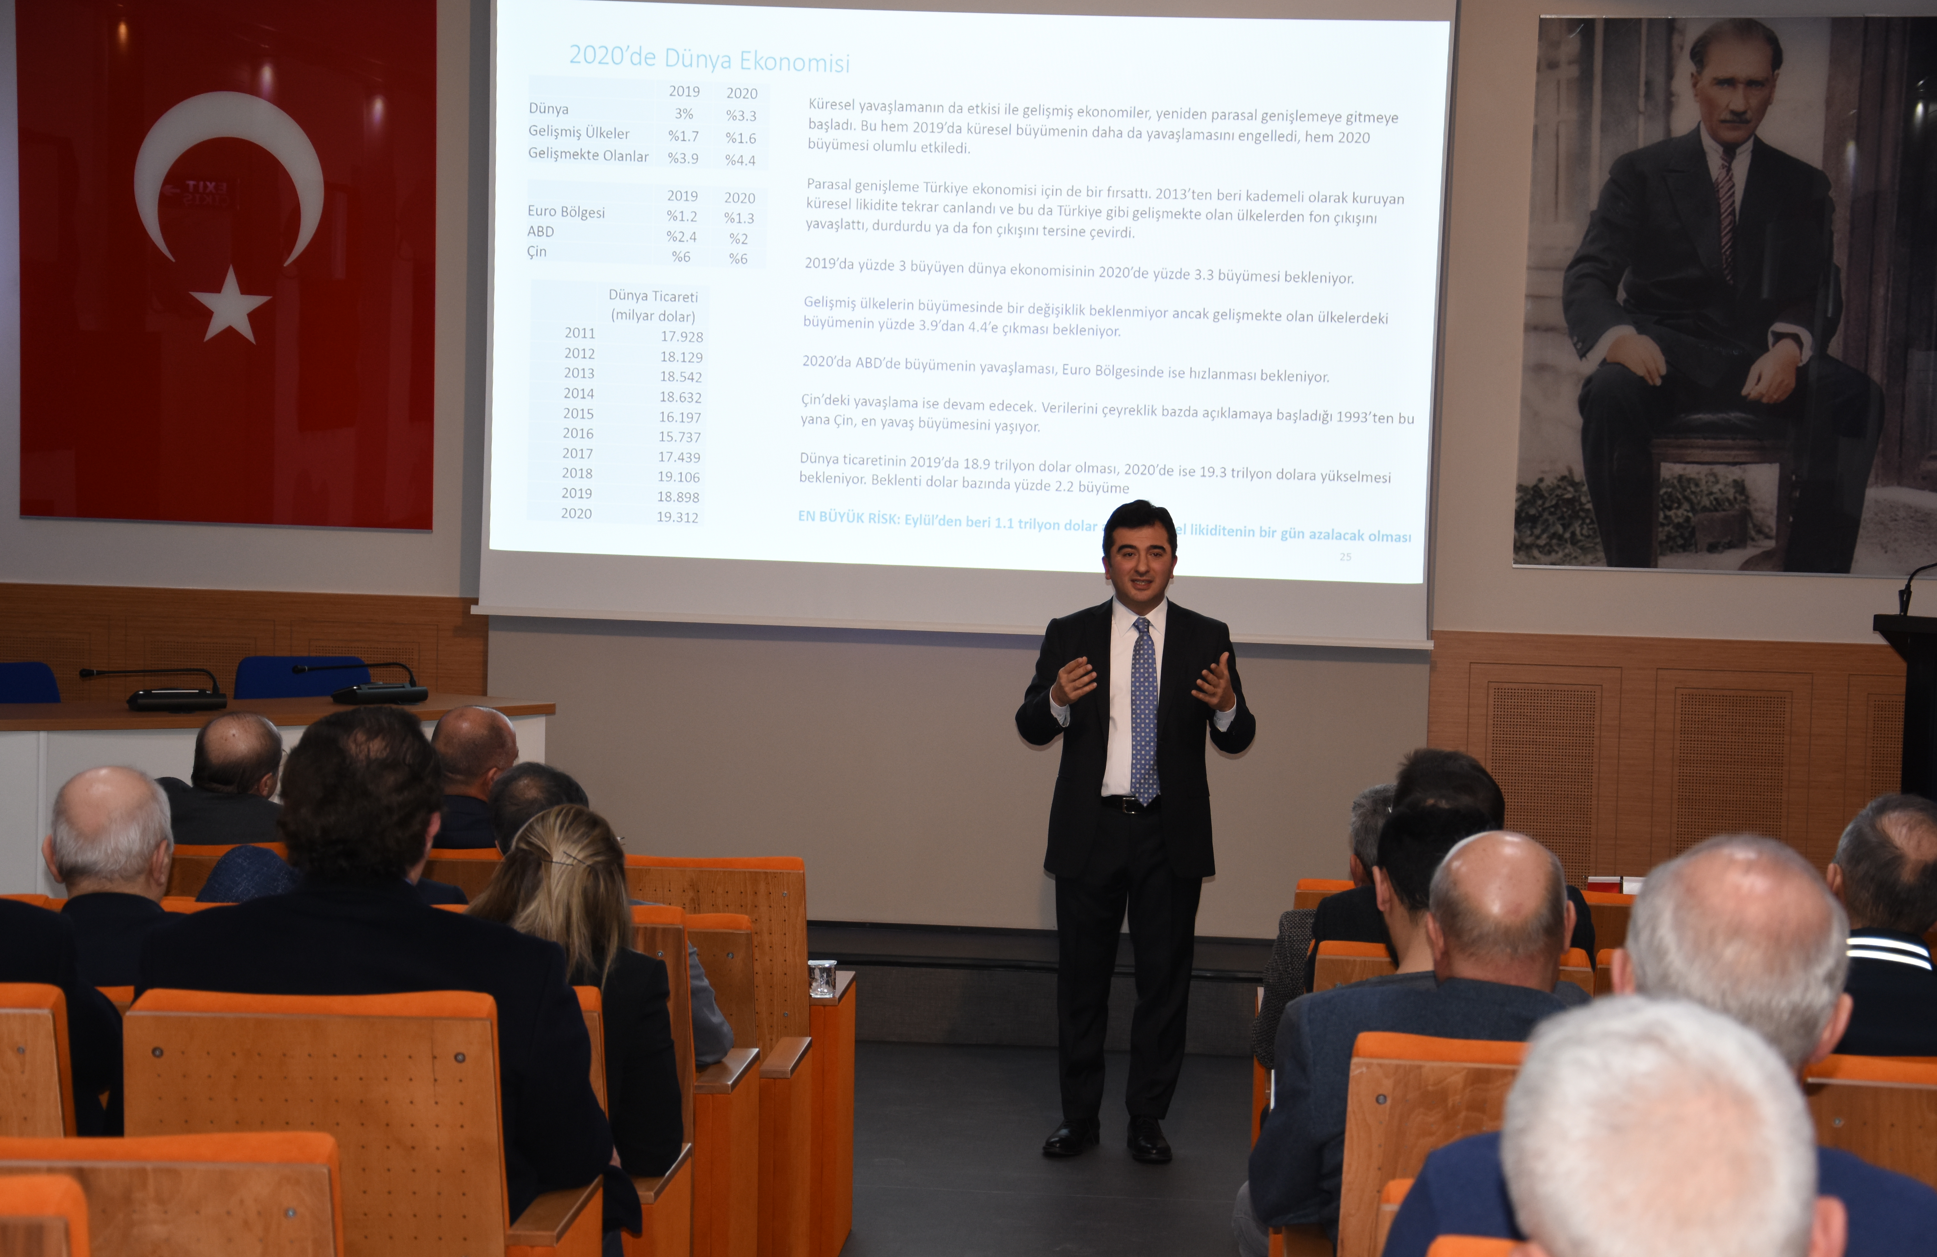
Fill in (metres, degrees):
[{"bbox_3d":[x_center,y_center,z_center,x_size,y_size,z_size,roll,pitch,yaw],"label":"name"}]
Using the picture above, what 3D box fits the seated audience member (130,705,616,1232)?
[{"bbox_3d":[-0.854,0.784,5.943,0.640,1.360,0.800,2,7,2],"label":"seated audience member"}]

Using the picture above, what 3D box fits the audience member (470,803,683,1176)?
[{"bbox_3d":[-0.708,0.904,6.975,0.480,1.260,0.800,2,7,2],"label":"audience member"}]

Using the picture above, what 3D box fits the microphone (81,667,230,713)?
[{"bbox_3d":[-2.351,0.179,11.718,0.430,0.115,0.140,0,7,-10],"label":"microphone"}]

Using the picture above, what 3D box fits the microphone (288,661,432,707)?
[{"bbox_3d":[-1.786,0.167,11.916,0.410,0.115,0.140,0,7,-14],"label":"microphone"}]

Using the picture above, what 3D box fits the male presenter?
[{"bbox_3d":[0.429,0.550,10.645,0.620,1.755,0.440,2,7,3],"label":"male presenter"}]

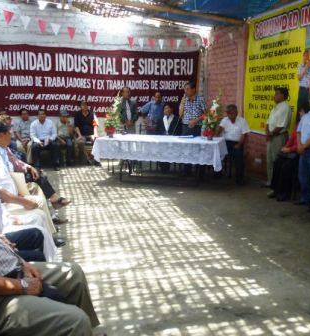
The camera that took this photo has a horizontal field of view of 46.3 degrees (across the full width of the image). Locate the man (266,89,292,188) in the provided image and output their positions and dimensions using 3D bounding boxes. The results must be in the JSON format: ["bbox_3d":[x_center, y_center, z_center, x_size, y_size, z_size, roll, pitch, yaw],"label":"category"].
[{"bbox_3d":[2.102,-0.528,6.275,0.380,1.710,0.480,-2,10,-11],"label":"man"}]

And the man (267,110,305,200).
[{"bbox_3d":[2.131,-0.224,5.578,0.780,1.370,0.520,-4,11,-23],"label":"man"}]

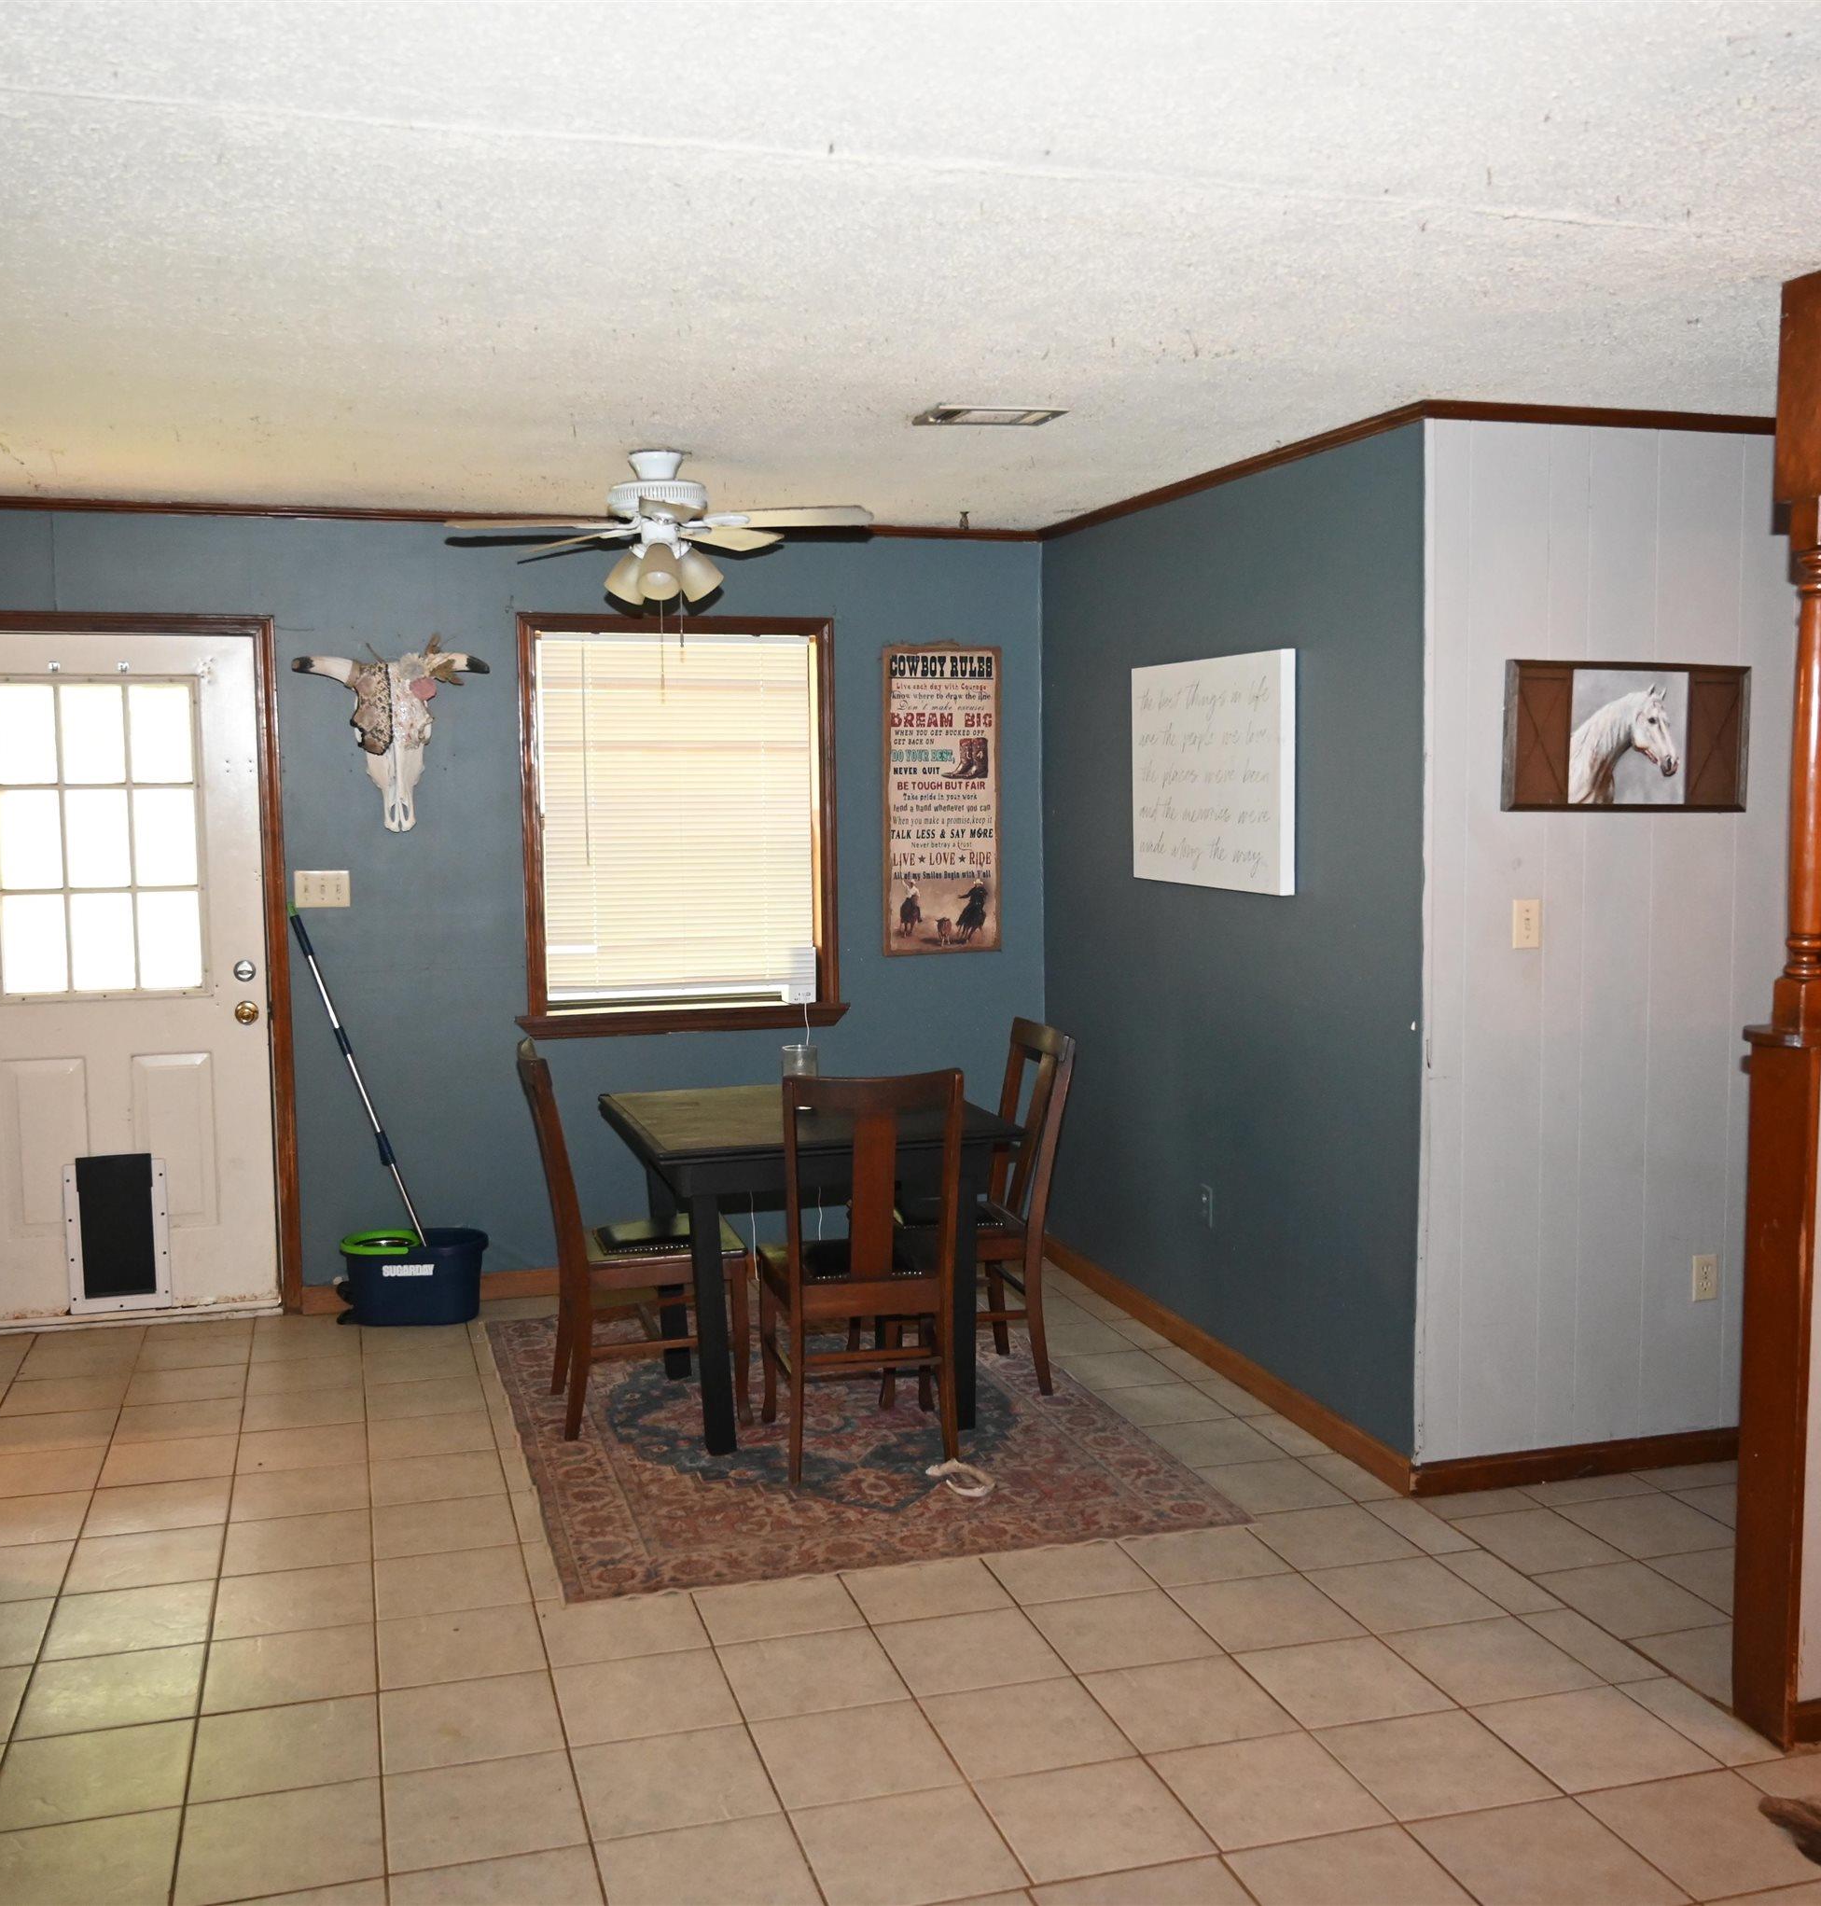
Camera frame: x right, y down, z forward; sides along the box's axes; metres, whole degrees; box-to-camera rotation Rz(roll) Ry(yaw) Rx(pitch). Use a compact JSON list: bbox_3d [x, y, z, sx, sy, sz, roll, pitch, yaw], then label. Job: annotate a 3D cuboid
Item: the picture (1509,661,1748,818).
[{"bbox_3d":[1.617,-0.486,4.302,0.643,0.333,0.035,-2,5,-16],"label":"picture"}]

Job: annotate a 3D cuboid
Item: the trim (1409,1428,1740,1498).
[{"bbox_3d":[1.592,1.195,4.494,0.930,0.072,0.017,-2,5,-16],"label":"trim"}]

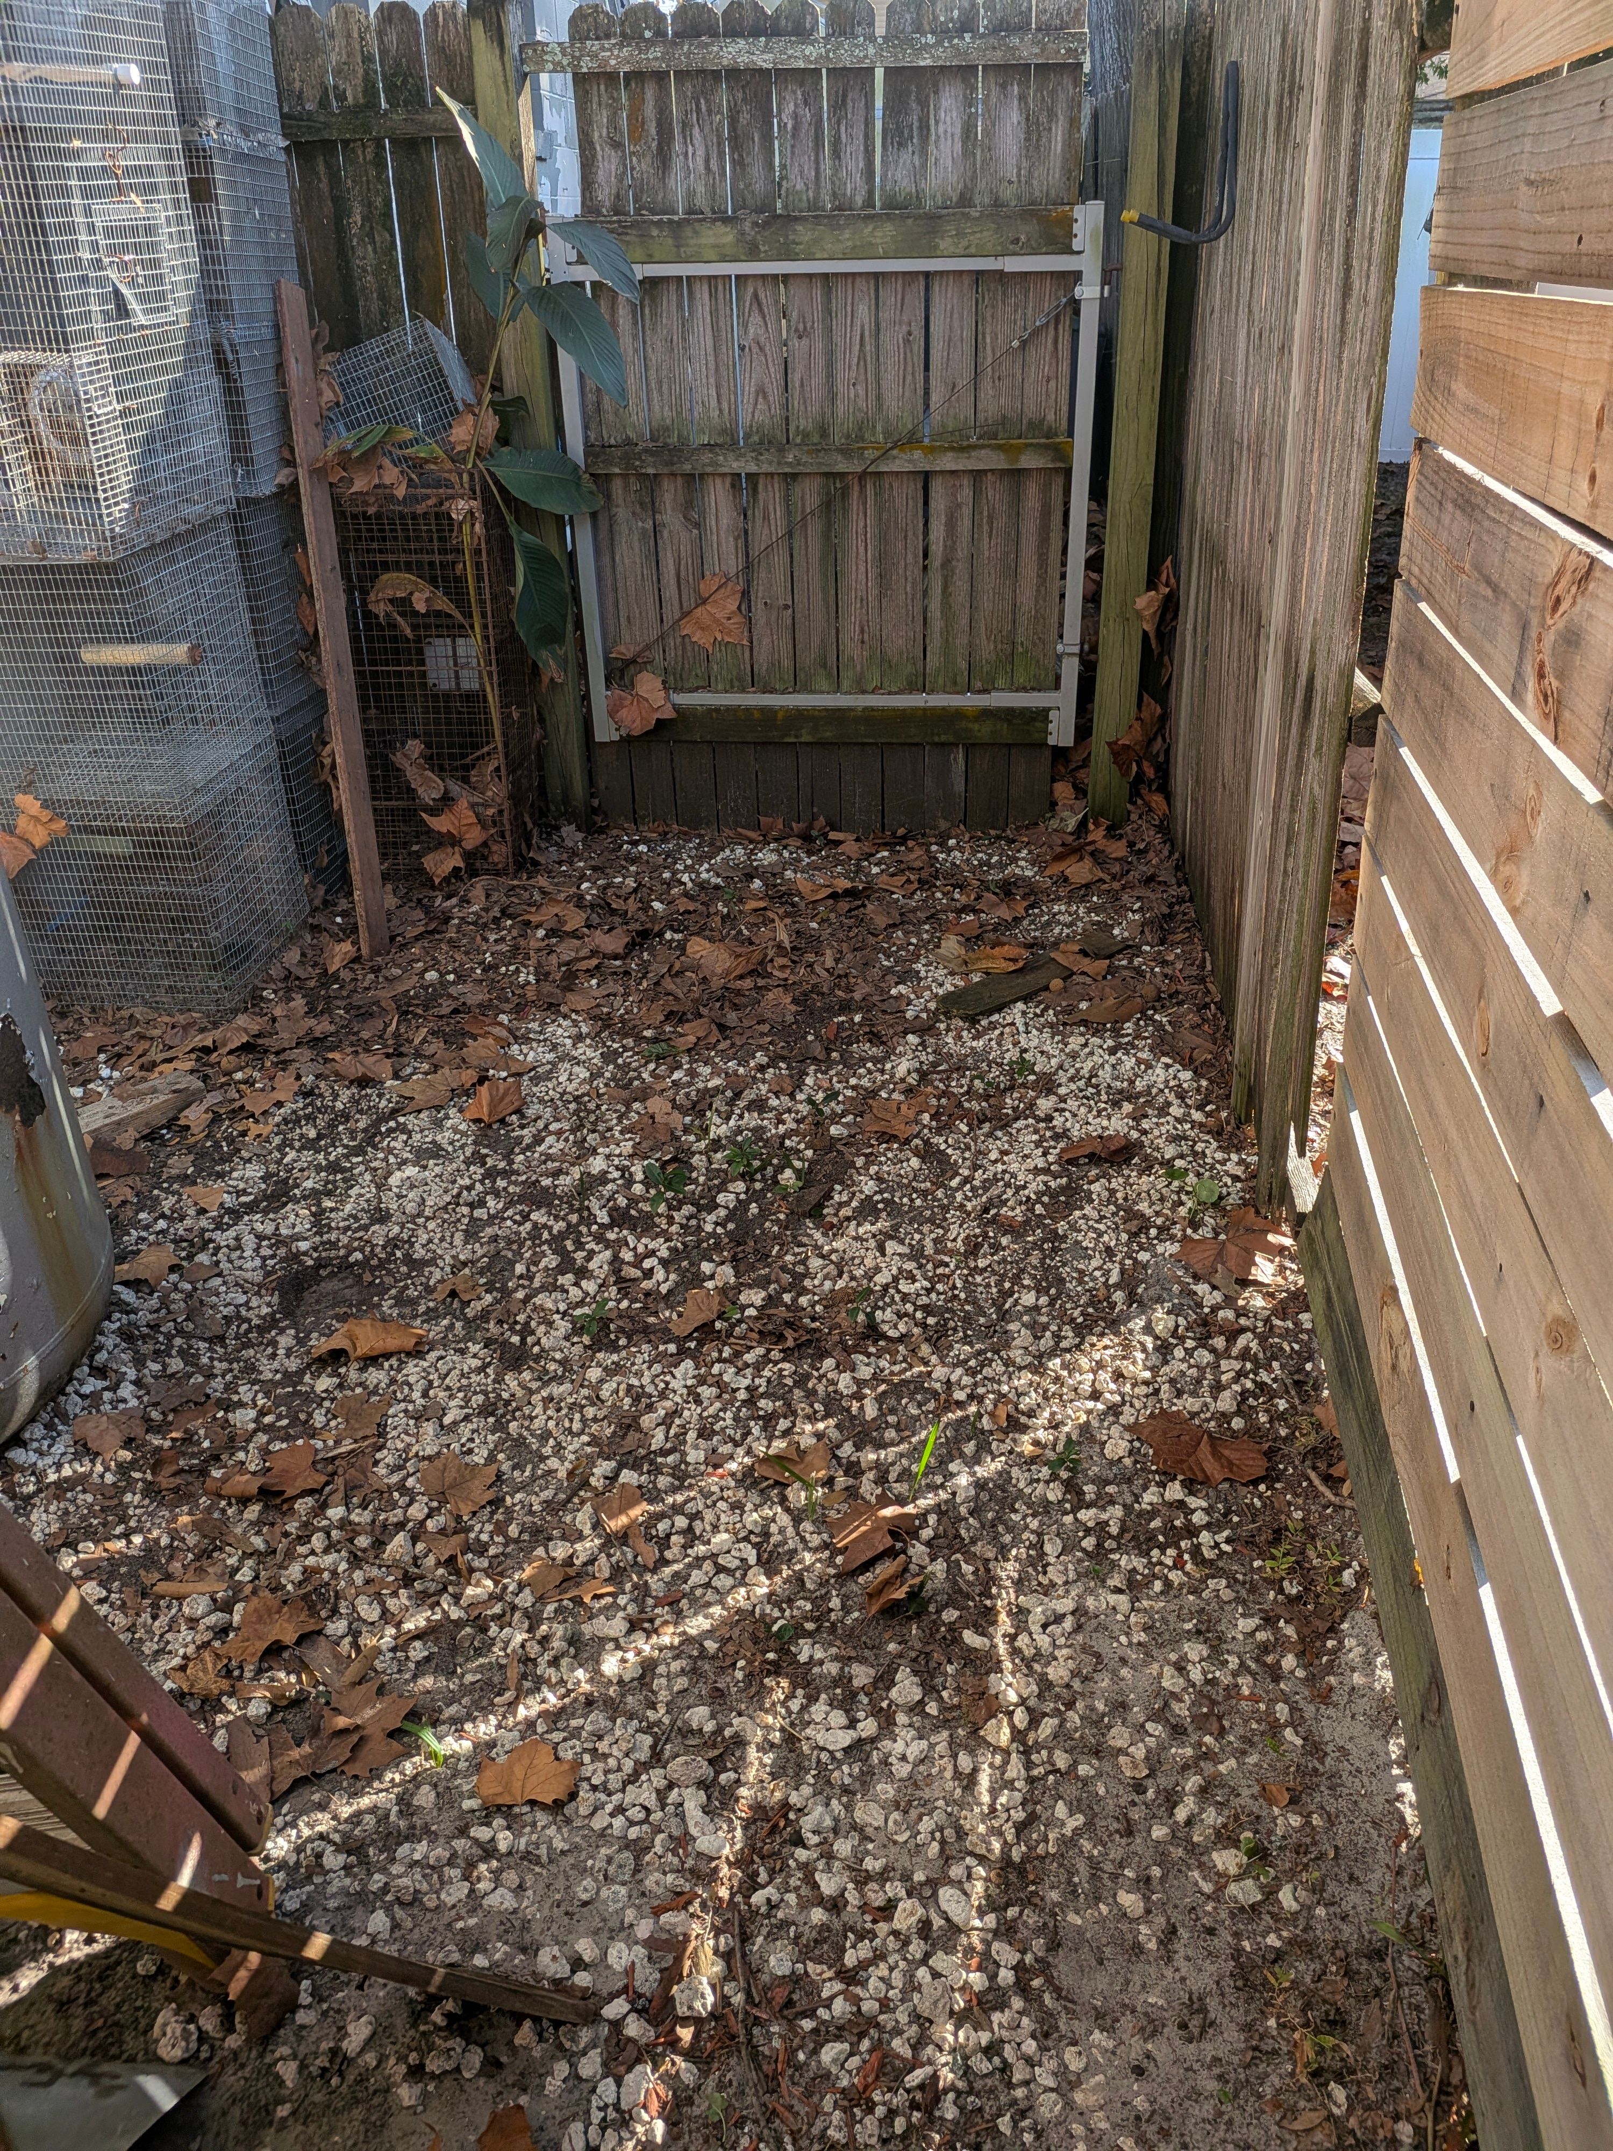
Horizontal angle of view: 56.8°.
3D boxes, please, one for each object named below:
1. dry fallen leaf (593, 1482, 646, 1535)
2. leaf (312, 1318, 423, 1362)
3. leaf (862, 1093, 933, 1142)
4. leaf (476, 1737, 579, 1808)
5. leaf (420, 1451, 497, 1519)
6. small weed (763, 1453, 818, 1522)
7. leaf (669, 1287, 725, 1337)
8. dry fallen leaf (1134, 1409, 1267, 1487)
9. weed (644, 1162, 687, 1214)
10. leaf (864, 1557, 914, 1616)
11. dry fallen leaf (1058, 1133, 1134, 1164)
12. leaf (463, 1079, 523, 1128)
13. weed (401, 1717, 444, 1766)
[{"bbox_3d":[-0.210,0.491,1.687,0.051,0.030,0.064,-21,34,-32],"label":"dry fallen leaf"},{"bbox_3d":[-0.580,0.347,1.983,0.150,0.045,0.057,-2,27,0],"label":"leaf"},{"bbox_3d":[0.157,0.063,2.498,0.124,0.030,0.143,-2,27,0],"label":"leaf"},{"bbox_3d":[-0.259,0.651,1.391,0.099,0.030,0.074,-2,28,0],"label":"leaf"},{"bbox_3d":[-0.401,0.473,1.739,0.097,0.025,0.089,16,33,29],"label":"leaf"},{"bbox_3d":[-0.022,0.465,1.683,0.065,0.066,0.050,-2,28,0],"label":"small weed"},{"bbox_3d":[-0.148,0.320,2.028,0.054,0.030,0.091,8,29,17],"label":"leaf"},{"bbox_3d":[0.455,0.429,1.737,0.160,0.045,0.100,20,35,35],"label":"dry fallen leaf"},{"bbox_3d":[-0.217,0.171,2.288,0.065,0.055,0.072,-2,27,0],"label":"weed"},{"bbox_3d":[0.088,0.537,1.567,0.070,0.040,0.036,-25,36,-36],"label":"leaf"},{"bbox_3d":[0.463,0.114,2.386,0.119,0.030,0.052,-2,27,0],"label":"dry fallen leaf"},{"bbox_3d":[-0.529,0.039,2.541,0.099,0.045,0.116,21,36,36],"label":"leaf"},{"bbox_3d":[-0.368,0.634,1.427,0.046,0.045,0.035,-2,27,0],"label":"weed"}]

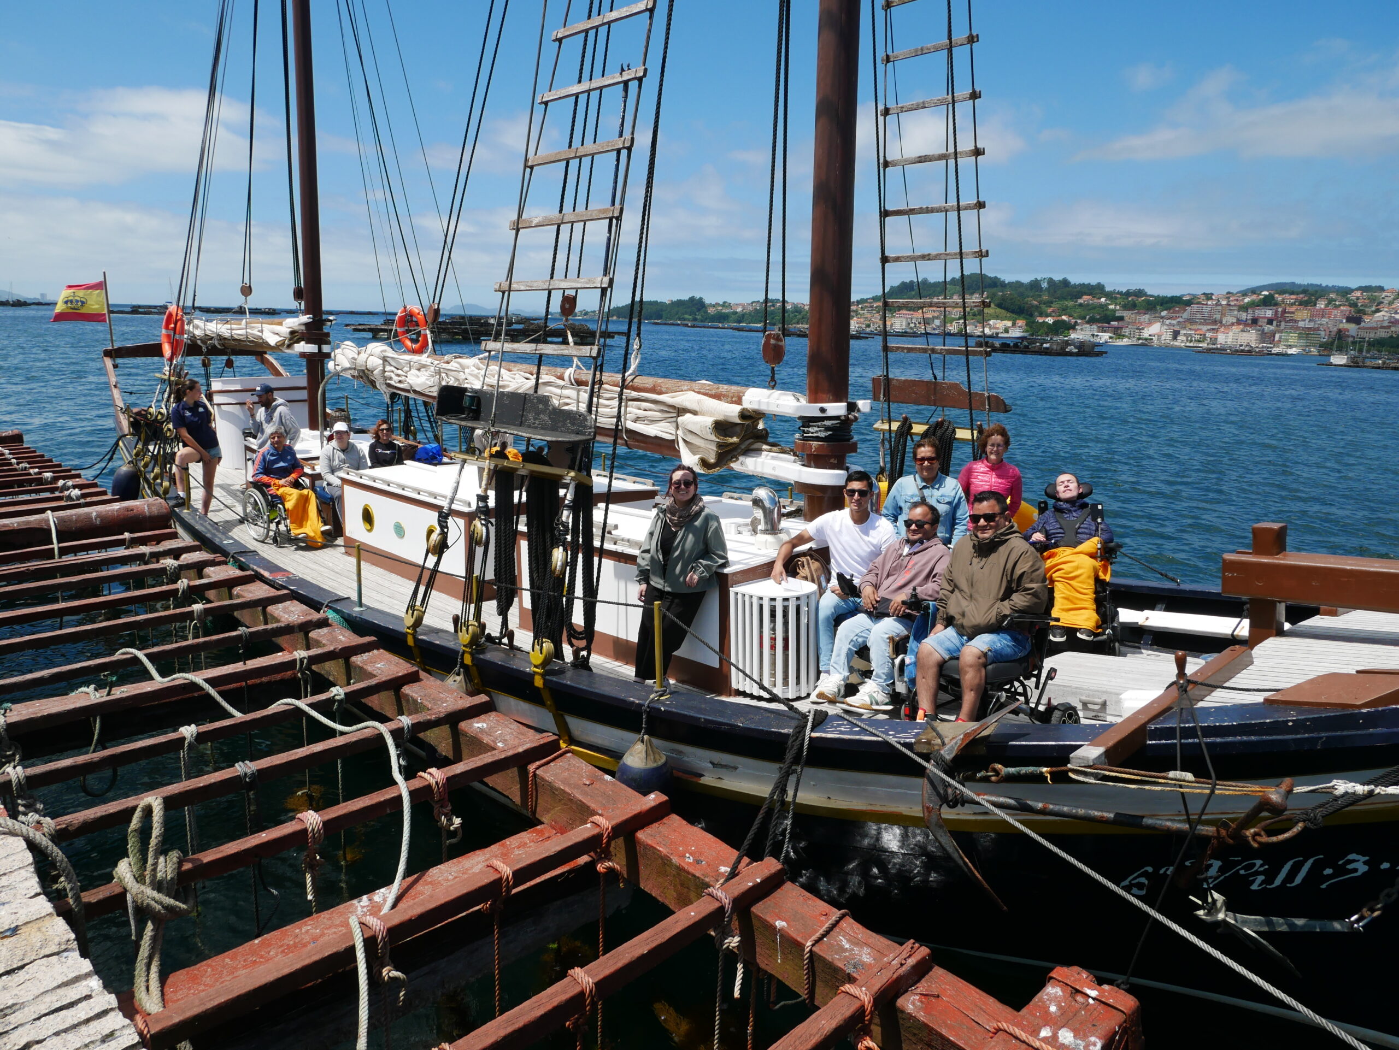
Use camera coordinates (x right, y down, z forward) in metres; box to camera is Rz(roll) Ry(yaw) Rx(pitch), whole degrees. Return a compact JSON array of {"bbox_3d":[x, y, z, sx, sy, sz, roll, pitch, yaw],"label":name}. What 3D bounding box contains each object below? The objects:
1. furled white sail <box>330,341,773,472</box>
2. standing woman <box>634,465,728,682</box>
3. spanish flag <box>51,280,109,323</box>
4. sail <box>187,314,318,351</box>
[{"bbox_3d":[-2.048,-1.376,10.203,6.450,0.660,0.550,15,18,38],"label":"furled white sail"},{"bbox_3d":[-0.141,0.385,7.136,0.560,1.640,0.460,8,14,29],"label":"standing woman"},{"bbox_3d":[-8.998,-3.240,14.100,0.780,0.600,0.140,-6,14,-31],"label":"spanish flag"},{"bbox_3d":[-6.528,-2.752,13.898,3.450,0.450,0.420,10,14,39],"label":"sail"}]

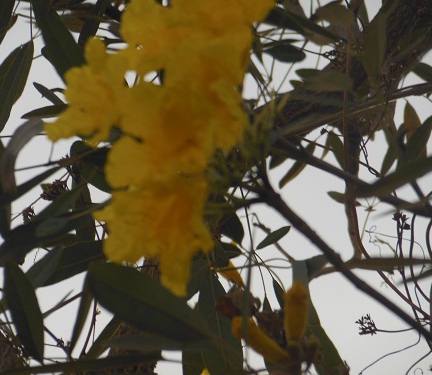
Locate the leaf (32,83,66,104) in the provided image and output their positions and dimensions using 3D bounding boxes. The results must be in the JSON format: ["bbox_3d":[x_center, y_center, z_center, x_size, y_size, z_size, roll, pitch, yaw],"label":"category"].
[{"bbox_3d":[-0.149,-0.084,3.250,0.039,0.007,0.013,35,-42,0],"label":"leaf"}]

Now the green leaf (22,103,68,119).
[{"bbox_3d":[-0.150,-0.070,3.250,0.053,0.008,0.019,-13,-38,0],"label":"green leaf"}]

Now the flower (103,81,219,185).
[{"bbox_3d":[-0.037,-0.035,2.400,0.066,0.068,0.055,-4,-7,33],"label":"flower"}]

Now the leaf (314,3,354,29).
[{"bbox_3d":[0.093,-0.133,2.800,0.036,0.012,0.026,-25,-59,12],"label":"leaf"}]

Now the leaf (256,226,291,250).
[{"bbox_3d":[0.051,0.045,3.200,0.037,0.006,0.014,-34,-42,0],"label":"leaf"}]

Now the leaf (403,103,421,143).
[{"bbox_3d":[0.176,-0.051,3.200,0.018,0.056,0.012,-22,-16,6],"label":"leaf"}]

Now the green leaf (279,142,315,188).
[{"bbox_3d":[0.070,-0.019,3.100,0.012,0.051,0.012,40,-14,-11],"label":"green leaf"}]

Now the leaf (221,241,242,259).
[{"bbox_3d":[0.008,0.049,2.850,0.026,0.013,0.008,16,16,5],"label":"leaf"}]

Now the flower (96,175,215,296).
[{"bbox_3d":[-0.040,0.032,2.360,0.070,0.058,0.073,-19,-77,35],"label":"flower"}]

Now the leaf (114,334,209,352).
[{"bbox_3d":[-0.038,0.108,2.500,0.071,0.009,0.022,0,-30,0],"label":"leaf"}]

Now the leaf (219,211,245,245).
[{"bbox_3d":[0.013,0.029,2.850,0.023,0.038,0.012,-26,-15,8],"label":"leaf"}]

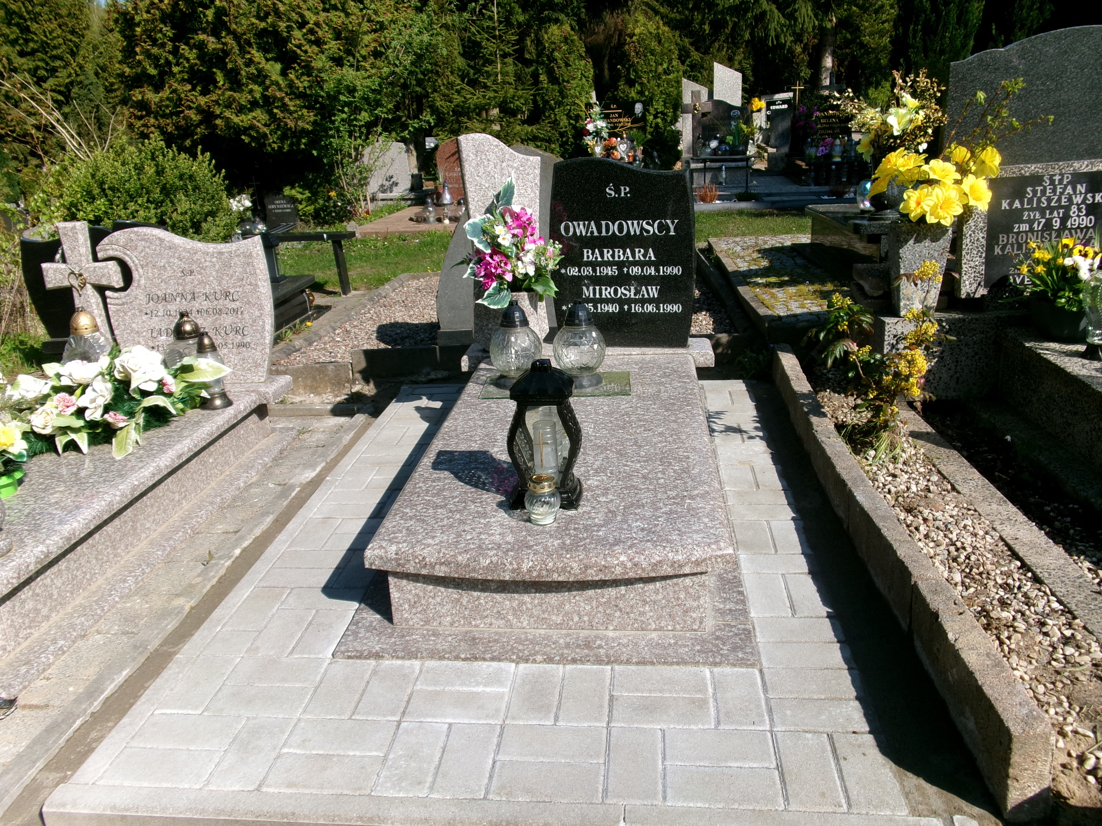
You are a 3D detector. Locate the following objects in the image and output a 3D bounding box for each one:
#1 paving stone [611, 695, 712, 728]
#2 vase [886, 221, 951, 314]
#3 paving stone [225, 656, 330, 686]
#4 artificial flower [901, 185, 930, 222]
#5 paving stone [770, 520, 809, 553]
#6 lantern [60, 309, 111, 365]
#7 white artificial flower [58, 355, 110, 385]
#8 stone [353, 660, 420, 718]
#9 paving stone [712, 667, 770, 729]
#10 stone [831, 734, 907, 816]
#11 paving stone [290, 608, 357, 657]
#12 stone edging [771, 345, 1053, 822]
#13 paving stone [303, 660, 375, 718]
[{"bbox_3d":[0.218,0.611,1.753,0.200,0.055,0.100,-1,19,6],"label":"paving stone"},{"bbox_3d":[1.259,-0.496,3.058,0.165,0.300,0.145,-3,18,2],"label":"vase"},{"bbox_3d":[-0.583,0.583,1.921,0.200,0.060,0.100,-1,19,6],"label":"paving stone"},{"bbox_3d":[1.206,-0.693,2.934,0.120,0.120,0.070,5,20,21],"label":"artificial flower"},{"bbox_3d":[0.654,0.367,2.443,0.100,0.060,0.200,-1,19,6],"label":"paving stone"},{"bbox_3d":[-1.605,-0.203,3.094,0.190,0.310,0.190,-1,19,6],"label":"lantern"},{"bbox_3d":[-1.568,-0.143,2.990,0.165,0.085,0.140,-13,21,-27],"label":"white artificial flower"},{"bbox_3d":[-0.334,0.601,1.851,0.095,0.060,0.193,-1,19,6],"label":"stone"},{"bbox_3d":[0.372,0.589,1.768,0.100,0.060,0.200,-1,19,6],"label":"paving stone"},{"bbox_3d":[0.564,0.668,1.599,0.100,0.060,0.200,-1,19,6],"label":"stone"},{"bbox_3d":[-0.518,0.532,2.057,0.100,0.060,0.200,-1,19,6],"label":"paving stone"},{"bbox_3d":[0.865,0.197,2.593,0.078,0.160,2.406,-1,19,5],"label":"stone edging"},{"bbox_3d":[-0.439,0.602,1.875,0.100,0.055,0.200,-1,19,6],"label":"paving stone"}]

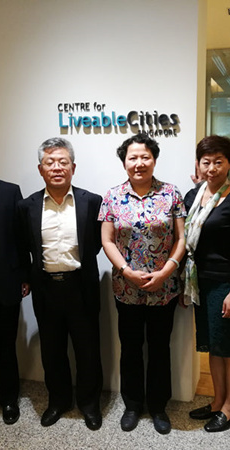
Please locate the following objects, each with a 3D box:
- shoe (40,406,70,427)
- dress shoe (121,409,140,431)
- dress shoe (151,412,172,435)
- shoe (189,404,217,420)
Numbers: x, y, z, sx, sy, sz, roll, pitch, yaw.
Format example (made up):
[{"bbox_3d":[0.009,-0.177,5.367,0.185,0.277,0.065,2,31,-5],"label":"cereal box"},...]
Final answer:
[{"bbox_3d":[-0.344,1.061,2.767,0.100,0.110,0.280,3,11,21],"label":"shoe"},{"bbox_3d":[0.076,1.072,2.704,0.090,0.100,0.250,0,10,5],"label":"dress shoe"},{"bbox_3d":[0.257,1.074,2.677,0.090,0.100,0.250,-2,10,-6],"label":"dress shoe"},{"bbox_3d":[0.558,1.063,2.760,0.250,0.085,0.090,-3,10,-14],"label":"shoe"}]

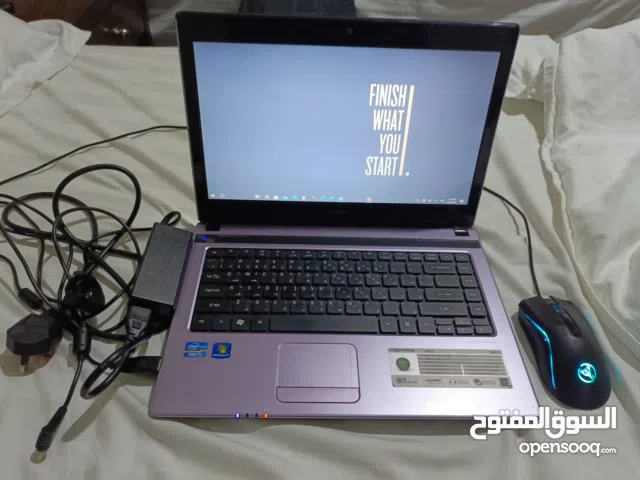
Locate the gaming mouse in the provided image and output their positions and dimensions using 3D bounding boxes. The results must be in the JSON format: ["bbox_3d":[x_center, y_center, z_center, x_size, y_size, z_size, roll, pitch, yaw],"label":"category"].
[{"bbox_3d":[0.248,0.104,0.445,0.064,0.038,0.124,3,46,0],"label":"gaming mouse"}]

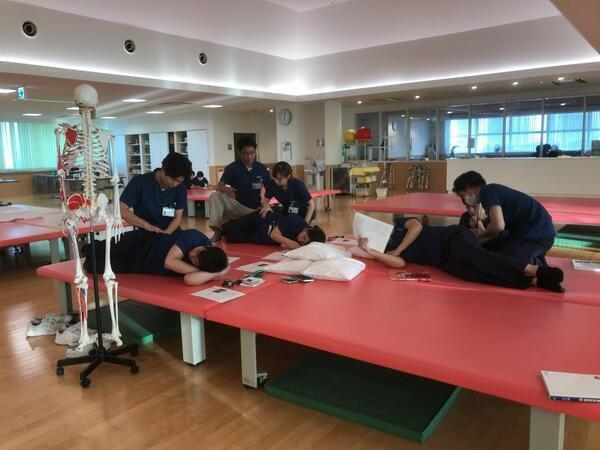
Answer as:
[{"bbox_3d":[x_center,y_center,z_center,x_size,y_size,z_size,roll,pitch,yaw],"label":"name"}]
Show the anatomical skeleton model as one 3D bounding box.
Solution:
[{"bbox_3d":[-1.280,-0.016,2.934,0.430,1.628,0.280,-6,9,-33],"label":"anatomical skeleton model"}]

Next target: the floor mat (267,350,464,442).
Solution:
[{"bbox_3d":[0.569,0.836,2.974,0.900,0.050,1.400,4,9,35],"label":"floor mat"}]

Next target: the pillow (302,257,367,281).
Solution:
[{"bbox_3d":[0.273,0.299,3.631,0.400,0.100,0.480,2,8,25],"label":"pillow"}]

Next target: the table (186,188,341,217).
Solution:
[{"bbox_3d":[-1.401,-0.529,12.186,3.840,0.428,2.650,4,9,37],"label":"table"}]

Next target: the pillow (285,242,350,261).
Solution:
[{"bbox_3d":[0.152,0.222,3.991,0.520,0.130,0.400,1,8,16],"label":"pillow"}]

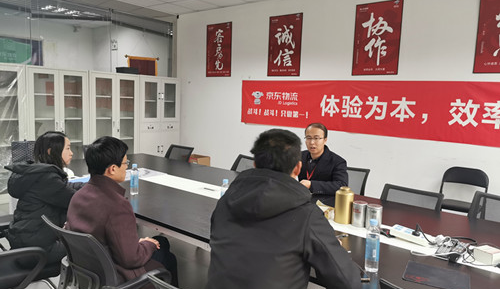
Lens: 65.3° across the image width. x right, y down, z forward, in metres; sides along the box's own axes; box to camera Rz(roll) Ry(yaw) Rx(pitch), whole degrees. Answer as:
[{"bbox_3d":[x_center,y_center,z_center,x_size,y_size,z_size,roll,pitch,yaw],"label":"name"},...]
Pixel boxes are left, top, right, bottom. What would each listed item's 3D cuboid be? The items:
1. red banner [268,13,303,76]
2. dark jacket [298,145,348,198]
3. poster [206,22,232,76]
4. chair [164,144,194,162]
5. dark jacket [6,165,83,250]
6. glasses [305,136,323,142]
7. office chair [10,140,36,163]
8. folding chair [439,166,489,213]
[{"bbox_3d":[0.510,-1.455,5.766,0.577,0.882,0.020,7,8,38],"label":"red banner"},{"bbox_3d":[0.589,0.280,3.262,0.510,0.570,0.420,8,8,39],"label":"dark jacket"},{"bbox_3d":[-0.529,-1.587,6.597,0.572,0.882,0.020,7,8,38],"label":"poster"},{"bbox_3d":[-1.047,0.464,4.872,0.576,0.853,0.576,7,8,38],"label":"chair"},{"bbox_3d":[-1.372,0.395,2.629,0.490,0.570,0.480,8,8,39],"label":"dark jacket"},{"bbox_3d":[0.546,-0.053,3.186,0.142,0.045,0.140,6,7,31],"label":"glasses"},{"bbox_3d":[-2.600,0.406,4.823,0.576,0.864,0.576,7,8,38],"label":"office chair"},{"bbox_3d":[2.237,0.678,4.194,0.465,0.823,0.475,7,8,38],"label":"folding chair"}]

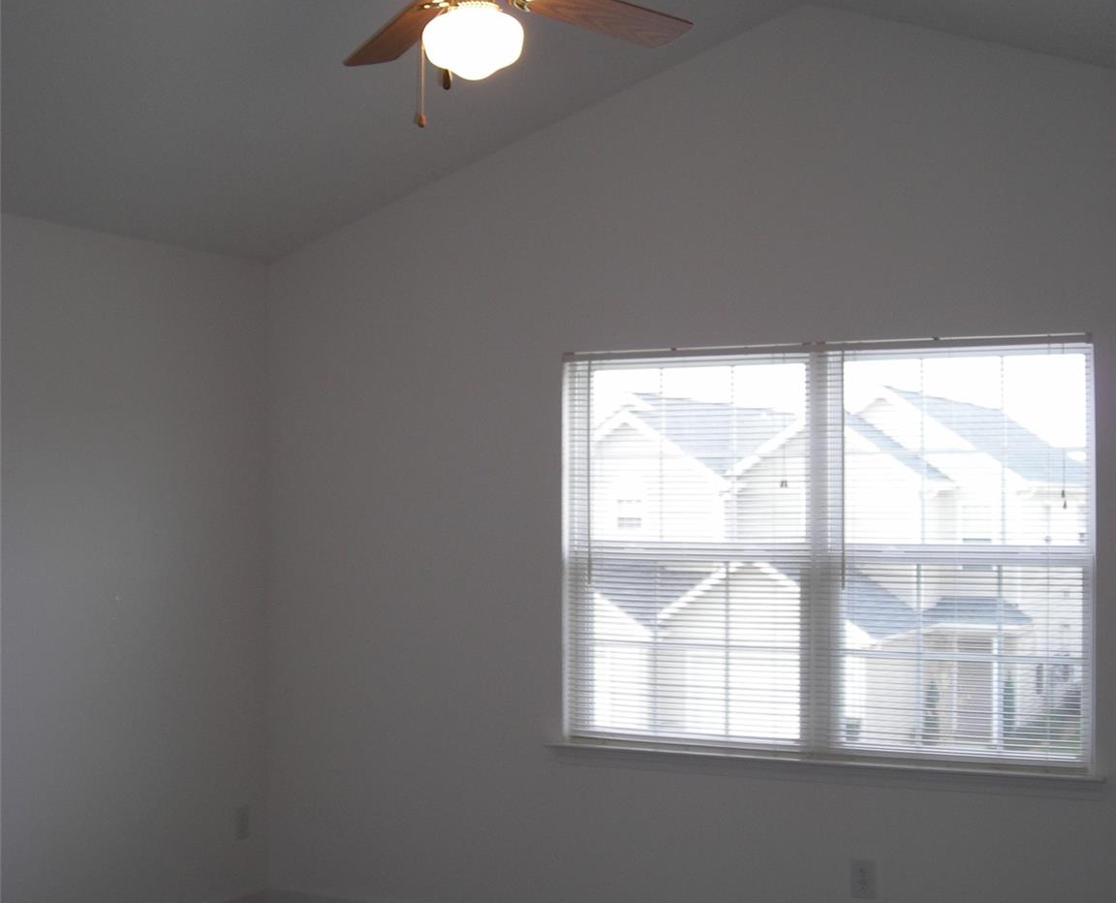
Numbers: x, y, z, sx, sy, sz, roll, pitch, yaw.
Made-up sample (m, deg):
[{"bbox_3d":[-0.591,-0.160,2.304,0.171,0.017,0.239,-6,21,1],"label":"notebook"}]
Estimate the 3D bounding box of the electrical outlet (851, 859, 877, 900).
[{"bbox_3d":[0.932,1.302,4.980,0.072,0.116,0.012,-1,-2,28],"label":"electrical outlet"}]

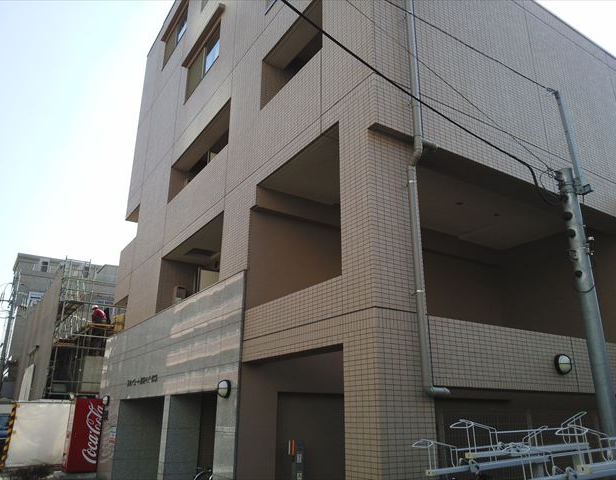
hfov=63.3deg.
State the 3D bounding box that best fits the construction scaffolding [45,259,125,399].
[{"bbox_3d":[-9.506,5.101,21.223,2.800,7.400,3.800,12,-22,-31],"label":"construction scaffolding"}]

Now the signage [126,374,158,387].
[{"bbox_3d":[-3.759,3.198,11.273,0.040,0.155,2.423,12,-22,-31],"label":"signage"}]

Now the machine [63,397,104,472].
[{"bbox_3d":[-6.209,5.350,13.770,0.720,1.830,1.020,12,-22,-31],"label":"machine"}]

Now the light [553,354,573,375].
[{"bbox_3d":[3.355,1.635,6.547,0.265,0.265,0.110,12,-22,-31],"label":"light"}]

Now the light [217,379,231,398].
[{"bbox_3d":[-1.241,2.227,7.436,0.110,0.265,0.265,12,-22,-31],"label":"light"}]

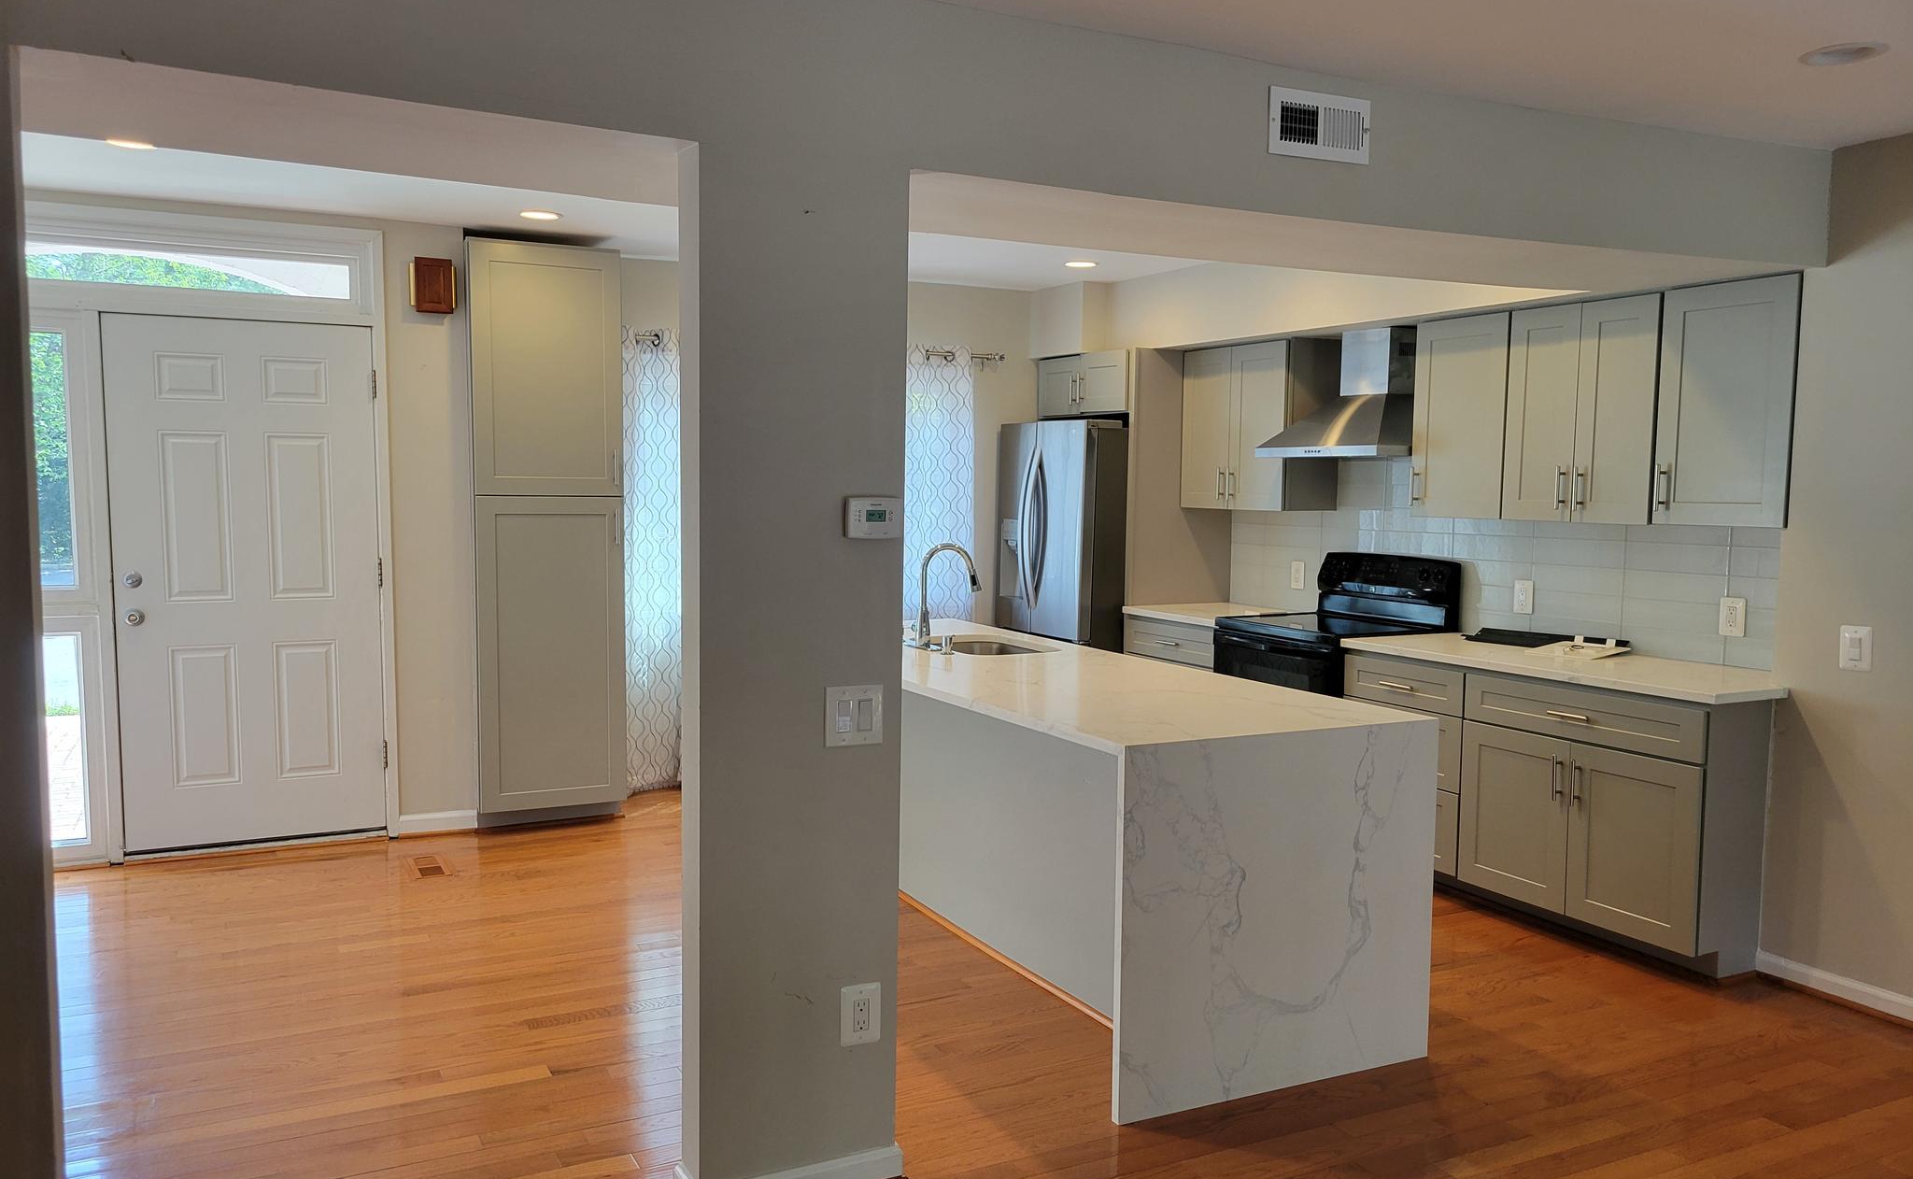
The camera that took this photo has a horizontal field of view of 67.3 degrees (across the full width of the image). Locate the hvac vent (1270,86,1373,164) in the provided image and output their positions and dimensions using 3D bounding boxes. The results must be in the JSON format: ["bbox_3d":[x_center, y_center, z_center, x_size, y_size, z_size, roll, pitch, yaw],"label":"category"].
[{"bbox_3d":[0.844,-1.070,3.319,0.297,0.148,0.015,-2,5,-26],"label":"hvac vent"}]

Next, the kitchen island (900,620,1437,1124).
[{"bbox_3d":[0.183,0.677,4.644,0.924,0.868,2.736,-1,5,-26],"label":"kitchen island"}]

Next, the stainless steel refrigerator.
[{"bbox_3d":[0.763,0.034,7.484,0.843,1.789,0.888,-2,5,-26],"label":"stainless steel refrigerator"}]

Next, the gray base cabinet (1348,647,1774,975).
[{"bbox_3d":[2.131,0.698,5.071,0.640,0.856,1.523,-2,5,-26],"label":"gray base cabinet"}]

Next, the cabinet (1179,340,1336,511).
[{"bbox_3d":[1.436,-0.760,6.804,0.330,0.759,0.785,-1,5,-26],"label":"cabinet"}]

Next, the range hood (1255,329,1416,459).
[{"bbox_3d":[1.707,-0.818,6.050,0.509,0.529,0.753,-1,5,-26],"label":"range hood"}]

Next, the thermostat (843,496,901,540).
[{"bbox_3d":[-0.168,-0.142,2.880,0.115,0.080,0.031,-2,5,-26],"label":"thermostat"}]

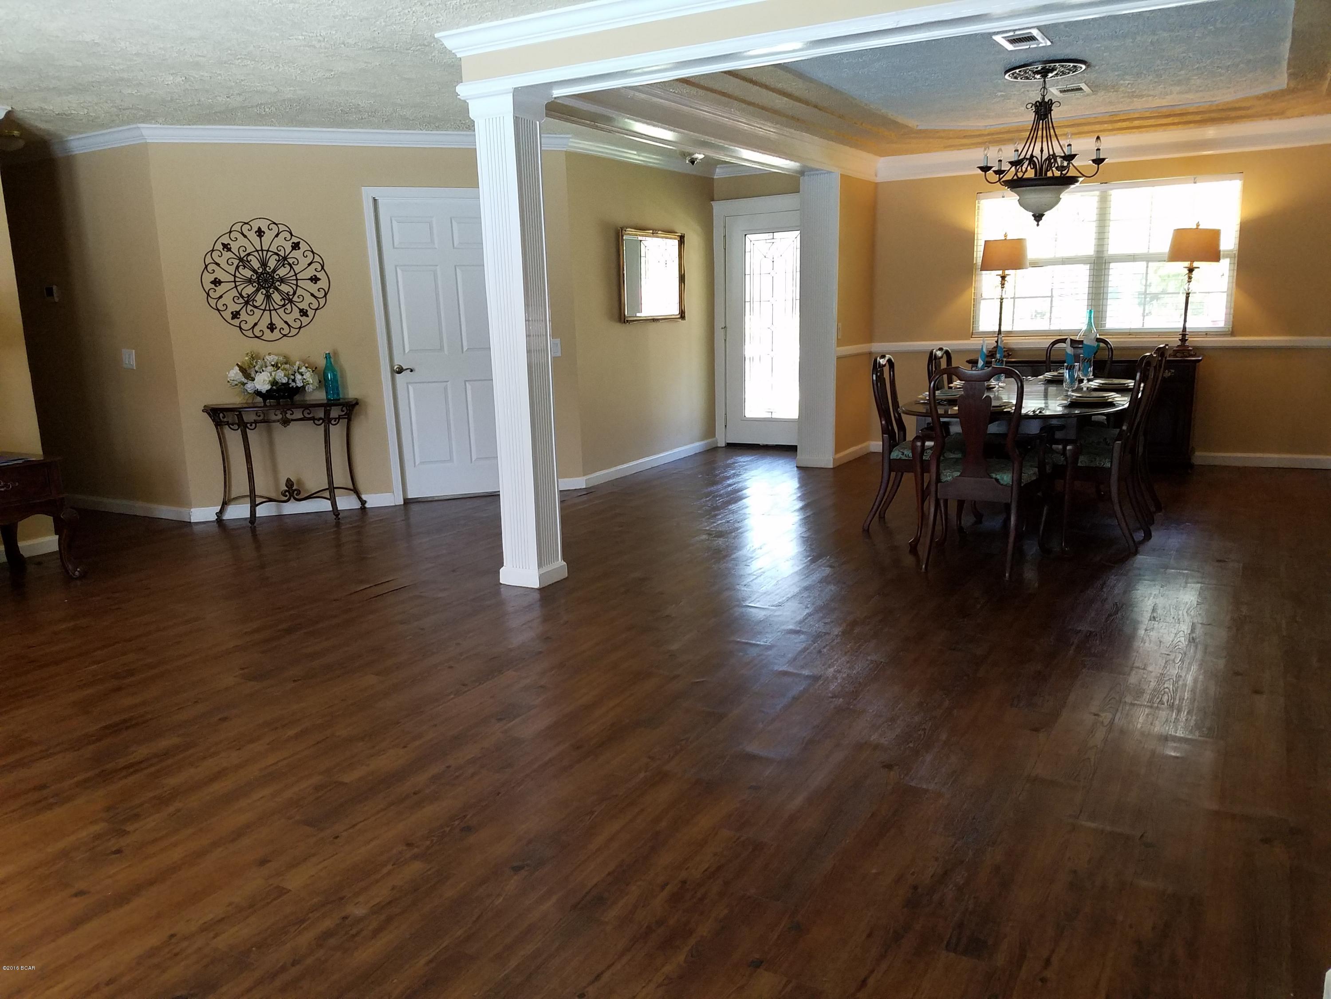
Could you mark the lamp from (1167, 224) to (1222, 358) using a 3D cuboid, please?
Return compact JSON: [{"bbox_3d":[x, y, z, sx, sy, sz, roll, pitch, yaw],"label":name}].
[{"bbox_3d":[3.683,-1.458,6.997,0.335,0.910,0.300,5,13,30],"label":"lamp"}]

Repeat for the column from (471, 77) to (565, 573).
[{"bbox_3d":[-0.683,-0.713,4.708,0.240,2.260,0.240,4,12,28],"label":"column"}]

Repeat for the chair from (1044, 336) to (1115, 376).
[{"bbox_3d":[2.750,-0.577,6.784,0.540,0.980,0.620,5,13,30],"label":"chair"}]

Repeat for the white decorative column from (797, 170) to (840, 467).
[{"bbox_3d":[1.197,-1.356,7.739,0.285,2.220,0.190,5,13,30],"label":"white decorative column"}]

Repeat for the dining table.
[{"bbox_3d":[2.042,-0.231,5.766,1.140,0.745,2.250,4,12,28],"label":"dining table"}]

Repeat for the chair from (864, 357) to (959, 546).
[{"bbox_3d":[1.478,-0.330,5.706,0.570,0.995,0.500,3,12,23],"label":"chair"}]

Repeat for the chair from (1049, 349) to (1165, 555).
[{"bbox_3d":[2.248,-0.263,5.242,0.570,0.995,0.500,5,13,32],"label":"chair"}]

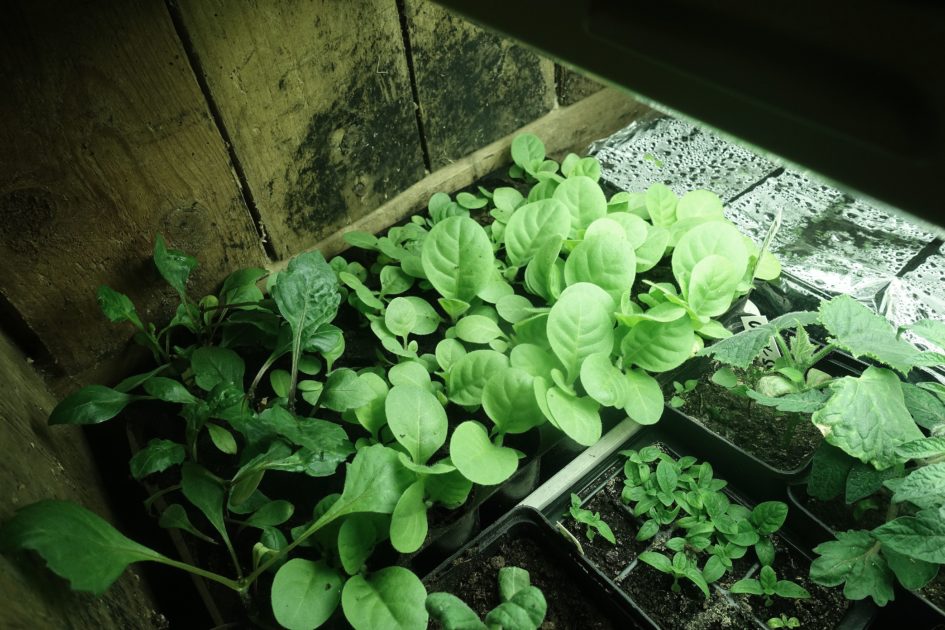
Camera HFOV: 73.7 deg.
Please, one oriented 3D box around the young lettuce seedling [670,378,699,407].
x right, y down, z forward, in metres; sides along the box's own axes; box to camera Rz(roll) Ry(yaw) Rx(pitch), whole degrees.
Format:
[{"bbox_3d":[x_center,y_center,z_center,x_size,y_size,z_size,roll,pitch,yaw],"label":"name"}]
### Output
[{"bbox_3d":[0.147,0.054,0.438,0.018,0.016,0.018,13,49,20],"label":"young lettuce seedling"}]

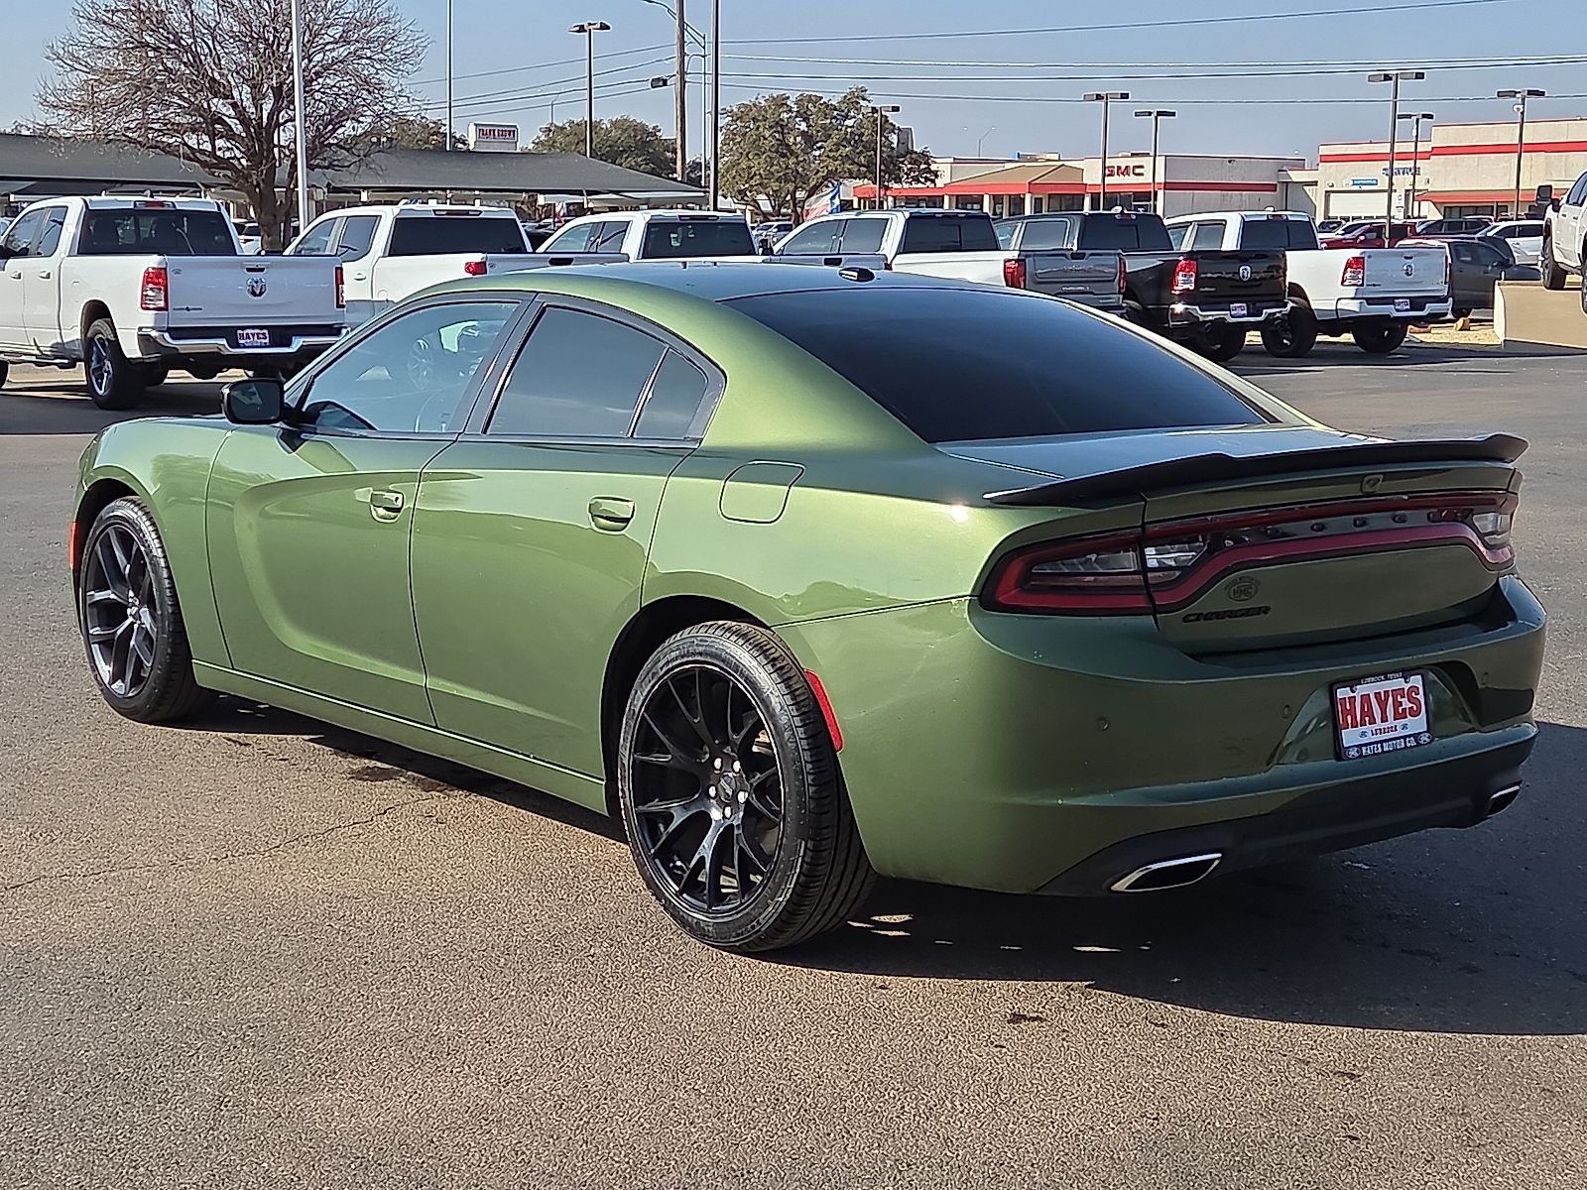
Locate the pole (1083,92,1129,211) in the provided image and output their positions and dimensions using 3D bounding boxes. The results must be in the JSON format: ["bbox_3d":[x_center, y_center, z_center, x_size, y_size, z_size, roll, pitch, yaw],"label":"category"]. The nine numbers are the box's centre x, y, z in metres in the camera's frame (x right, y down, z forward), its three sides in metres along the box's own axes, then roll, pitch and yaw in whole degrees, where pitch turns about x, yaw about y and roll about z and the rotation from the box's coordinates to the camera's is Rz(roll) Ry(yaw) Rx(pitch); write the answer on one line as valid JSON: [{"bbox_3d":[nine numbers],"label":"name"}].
[{"bbox_3d":[13.304,-17.528,102.588,1.900,8.000,0.450,1,8,0],"label":"pole"}]

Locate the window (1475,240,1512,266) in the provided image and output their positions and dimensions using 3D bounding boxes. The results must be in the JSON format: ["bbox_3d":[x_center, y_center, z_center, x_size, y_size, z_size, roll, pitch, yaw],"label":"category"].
[{"bbox_3d":[14.507,-7.100,49.500,1.150,0.480,0.100,-6,11,-38],"label":"window"}]

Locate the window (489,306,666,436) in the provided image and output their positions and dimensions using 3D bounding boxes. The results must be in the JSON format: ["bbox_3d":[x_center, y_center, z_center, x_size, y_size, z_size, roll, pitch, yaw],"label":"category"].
[{"bbox_3d":[-0.508,-0.527,5.742,0.050,0.359,0.588,32,-13,-38],"label":"window"}]

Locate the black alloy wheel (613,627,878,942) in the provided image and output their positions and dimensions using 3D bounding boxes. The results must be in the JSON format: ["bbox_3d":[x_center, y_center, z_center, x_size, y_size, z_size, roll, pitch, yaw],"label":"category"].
[{"bbox_3d":[-0.090,0.409,5.206,0.260,0.720,0.720,-6,11,-39],"label":"black alloy wheel"}]

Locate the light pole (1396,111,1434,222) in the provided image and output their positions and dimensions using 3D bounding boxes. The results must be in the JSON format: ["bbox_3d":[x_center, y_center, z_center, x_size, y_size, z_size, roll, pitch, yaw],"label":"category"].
[{"bbox_3d":[29.960,-19.339,115.588,1.750,8.000,0.450,1,8,0],"label":"light pole"}]

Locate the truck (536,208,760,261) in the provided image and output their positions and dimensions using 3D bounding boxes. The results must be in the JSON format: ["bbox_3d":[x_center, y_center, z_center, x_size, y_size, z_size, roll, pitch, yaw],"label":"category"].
[{"bbox_3d":[-1.462,-3.344,26.789,2.100,1.950,5.880,-6,11,-40],"label":"truck"}]

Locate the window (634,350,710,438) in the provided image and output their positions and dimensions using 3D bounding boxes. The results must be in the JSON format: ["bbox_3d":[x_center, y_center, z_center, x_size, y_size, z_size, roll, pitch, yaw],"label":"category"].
[{"bbox_3d":[-0.267,-0.454,5.431,0.050,0.230,0.204,32,-13,-38],"label":"window"}]

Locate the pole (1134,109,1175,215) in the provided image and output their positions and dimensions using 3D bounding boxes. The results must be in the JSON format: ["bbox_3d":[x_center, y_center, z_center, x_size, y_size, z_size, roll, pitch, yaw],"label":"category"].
[{"bbox_3d":[14.831,-16.637,98.474,1.700,6.600,0.450,2,8,10],"label":"pole"}]

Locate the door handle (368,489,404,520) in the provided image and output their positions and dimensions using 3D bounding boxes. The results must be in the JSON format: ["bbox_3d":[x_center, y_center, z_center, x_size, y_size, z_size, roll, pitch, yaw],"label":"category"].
[{"bbox_3d":[-1.047,-0.231,6.119,0.055,0.080,0.185,2,6,-40],"label":"door handle"}]

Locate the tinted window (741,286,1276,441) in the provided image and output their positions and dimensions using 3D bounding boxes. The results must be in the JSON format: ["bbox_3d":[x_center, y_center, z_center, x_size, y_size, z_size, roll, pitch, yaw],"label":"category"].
[{"bbox_3d":[0.462,-0.566,5.674,1.180,0.100,0.899,-6,31,-39],"label":"tinted window"}]

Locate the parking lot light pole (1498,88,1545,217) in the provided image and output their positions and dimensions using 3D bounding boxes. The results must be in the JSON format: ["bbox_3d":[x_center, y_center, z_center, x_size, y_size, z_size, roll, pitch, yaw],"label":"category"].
[{"bbox_3d":[29.574,-16.626,97.588,1.900,8.000,0.450,1,8,0],"label":"parking lot light pole"}]

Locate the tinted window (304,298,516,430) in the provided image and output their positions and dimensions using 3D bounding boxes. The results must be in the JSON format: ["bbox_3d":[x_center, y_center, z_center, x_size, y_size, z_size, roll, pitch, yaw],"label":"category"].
[{"bbox_3d":[-1.051,-0.607,6.388,0.050,0.411,0.828,32,-13,-38],"label":"tinted window"}]

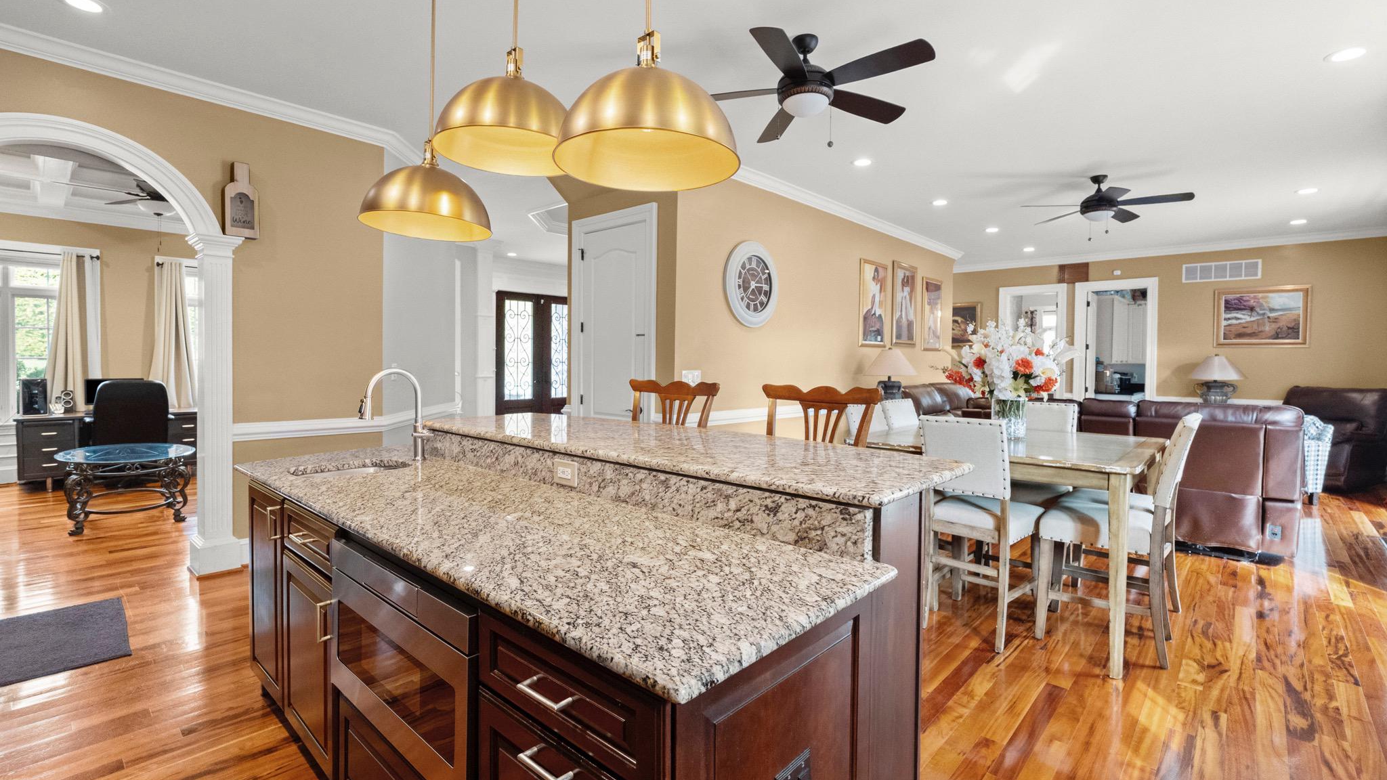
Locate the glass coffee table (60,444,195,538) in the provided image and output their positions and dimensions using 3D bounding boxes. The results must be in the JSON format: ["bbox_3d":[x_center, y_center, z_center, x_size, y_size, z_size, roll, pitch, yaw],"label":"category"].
[{"bbox_3d":[-4.806,0.802,5.244,1.340,0.545,0.857,3,3,42],"label":"glass coffee table"}]

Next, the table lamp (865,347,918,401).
[{"bbox_3d":[2.198,-0.069,6.865,0.520,0.790,0.520,3,3,42],"label":"table lamp"}]

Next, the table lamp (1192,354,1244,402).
[{"bbox_3d":[6.739,-0.056,7.902,0.520,0.790,0.520,3,3,42],"label":"table lamp"}]

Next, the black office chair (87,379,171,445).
[{"bbox_3d":[-5.888,0.457,6.446,0.680,1.110,0.670,3,3,42],"label":"black office chair"}]

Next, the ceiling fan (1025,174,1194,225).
[{"bbox_3d":[3.570,-1.683,5.432,1.300,0.404,1.300,3,3,42],"label":"ceiling fan"}]

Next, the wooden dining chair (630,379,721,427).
[{"bbox_3d":[-0.222,0.590,2.770,0.490,1.230,0.510,3,3,42],"label":"wooden dining chair"}]

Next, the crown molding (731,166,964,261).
[{"bbox_3d":[1.992,-1.924,7.029,0.084,0.102,5.970,3,3,42],"label":"crown molding"}]

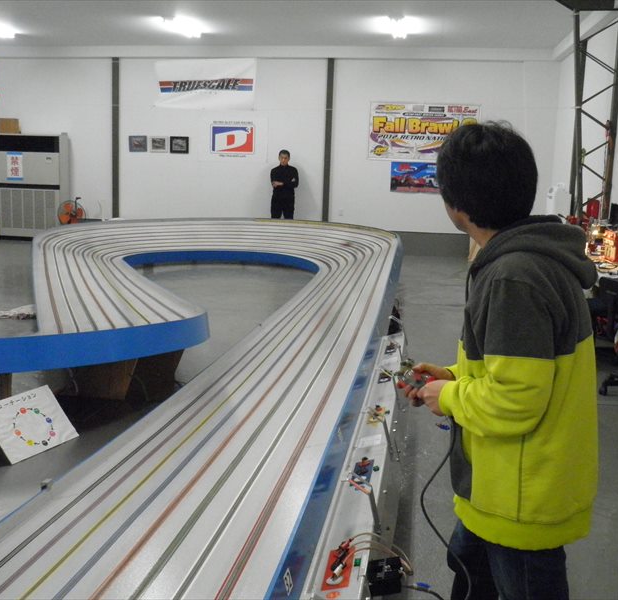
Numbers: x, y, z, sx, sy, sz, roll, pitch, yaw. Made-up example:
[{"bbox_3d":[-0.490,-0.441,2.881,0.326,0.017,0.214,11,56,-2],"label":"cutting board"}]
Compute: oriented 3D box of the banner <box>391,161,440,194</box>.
[{"bbox_3d":[1.908,-2.127,13.681,0.980,0.503,0.020,3,10,9],"label":"banner"}]

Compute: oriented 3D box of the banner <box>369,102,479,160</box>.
[{"bbox_3d":[1.964,-2.882,13.549,1.867,0.982,0.020,3,10,9],"label":"banner"}]

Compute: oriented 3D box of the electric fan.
[{"bbox_3d":[-4.119,-1.363,13.655,0.521,0.818,0.350,0,10,-10],"label":"electric fan"}]

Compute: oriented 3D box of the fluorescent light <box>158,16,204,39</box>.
[{"bbox_3d":[-1.919,-4.095,11.782,0.250,0.120,1.350,3,10,9],"label":"fluorescent light"}]

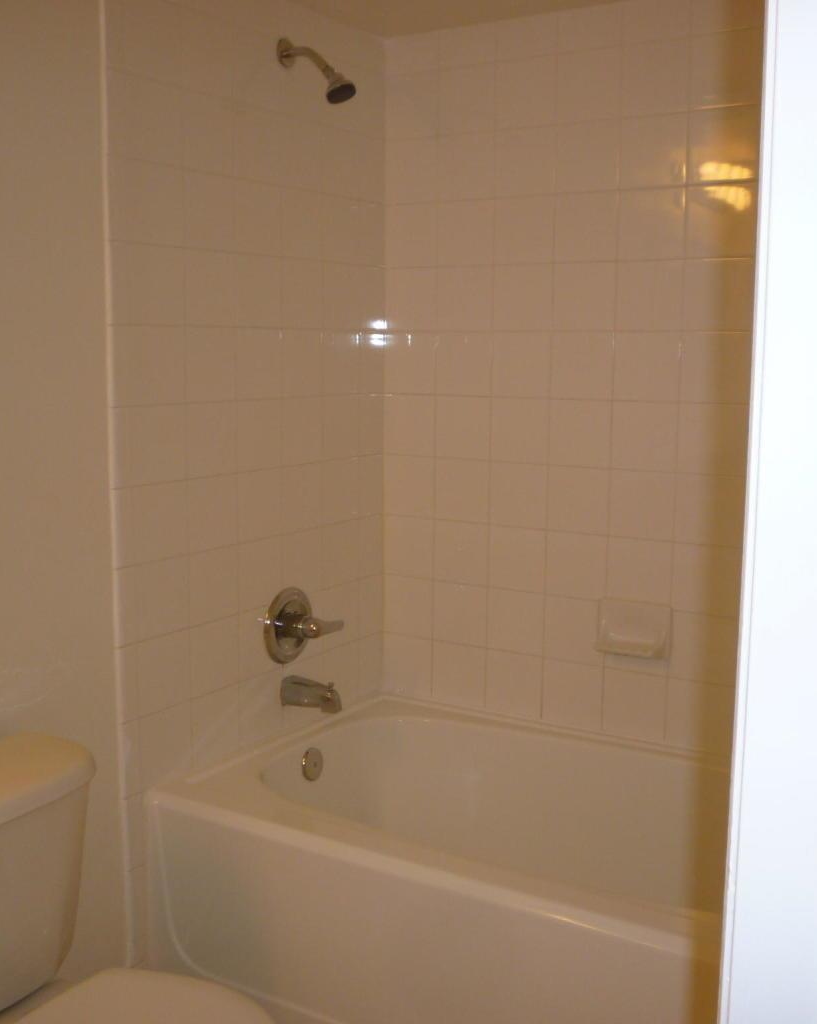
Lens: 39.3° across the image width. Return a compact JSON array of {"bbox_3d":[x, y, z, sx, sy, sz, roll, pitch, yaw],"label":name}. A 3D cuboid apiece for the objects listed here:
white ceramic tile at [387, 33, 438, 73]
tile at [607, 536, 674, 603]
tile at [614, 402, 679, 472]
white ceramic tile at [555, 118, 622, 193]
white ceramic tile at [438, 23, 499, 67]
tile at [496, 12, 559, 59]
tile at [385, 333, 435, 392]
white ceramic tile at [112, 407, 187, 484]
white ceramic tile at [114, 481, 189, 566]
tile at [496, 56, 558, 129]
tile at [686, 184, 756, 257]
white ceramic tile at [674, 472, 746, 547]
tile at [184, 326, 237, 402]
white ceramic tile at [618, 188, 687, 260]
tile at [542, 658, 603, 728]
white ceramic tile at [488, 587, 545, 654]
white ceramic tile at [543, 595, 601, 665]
[{"bbox_3d":[0.012,-1.100,2.754,0.152,0.087,0.009,5,9,32],"label":"white ceramic tile"},{"bbox_3d":[0.523,0.136,2.589,0.152,0.152,0.008,5,9,32],"label":"tile"},{"bbox_3d":[0.526,-0.168,2.552,0.152,0.152,0.009,5,9,32],"label":"tile"},{"bbox_3d":[0.399,-0.787,2.536,0.152,0.152,0.009,6,10,32],"label":"white ceramic tile"},{"bbox_3d":[0.142,-1.078,2.643,0.151,0.081,0.010,6,10,32],"label":"white ceramic tile"},{"bbox_3d":[0.271,-1.065,2.562,0.151,0.081,0.010,6,10,32],"label":"tile"},{"bbox_3d":[0.006,-0.369,2.825,0.151,0.152,0.010,6,10,32],"label":"tile"},{"bbox_3d":[-0.498,-0.129,2.206,0.010,0.152,0.186,6,10,32],"label":"white ceramic tile"},{"bbox_3d":[-0.505,0.022,2.257,0.009,0.152,0.192,5,9,32],"label":"white ceramic tile"},{"bbox_3d":[0.270,-0.949,2.578,0.151,0.151,0.010,6,10,32],"label":"tile"},{"bbox_3d":[0.659,-0.613,2.407,0.152,0.152,0.009,5,9,32],"label":"tile"},{"bbox_3d":[0.654,-0.003,2.487,0.152,0.152,0.008,5,9,32],"label":"white ceramic tile"},{"bbox_3d":[-0.405,-0.300,2.341,0.010,0.149,0.149,6,10,32],"label":"tile"},{"bbox_3d":[0.523,-0.618,2.458,0.152,0.152,0.010,6,10,32],"label":"white ceramic tile"},{"bbox_3d":[0.390,0.428,2.712,0.152,0.152,0.008,5,9,32],"label":"tile"},{"bbox_3d":[0.260,0.263,2.756,0.149,0.149,0.010,6,10,32],"label":"white ceramic tile"},{"bbox_3d":[0.393,0.277,2.698,0.152,0.152,0.009,5,9,32],"label":"white ceramic tile"}]

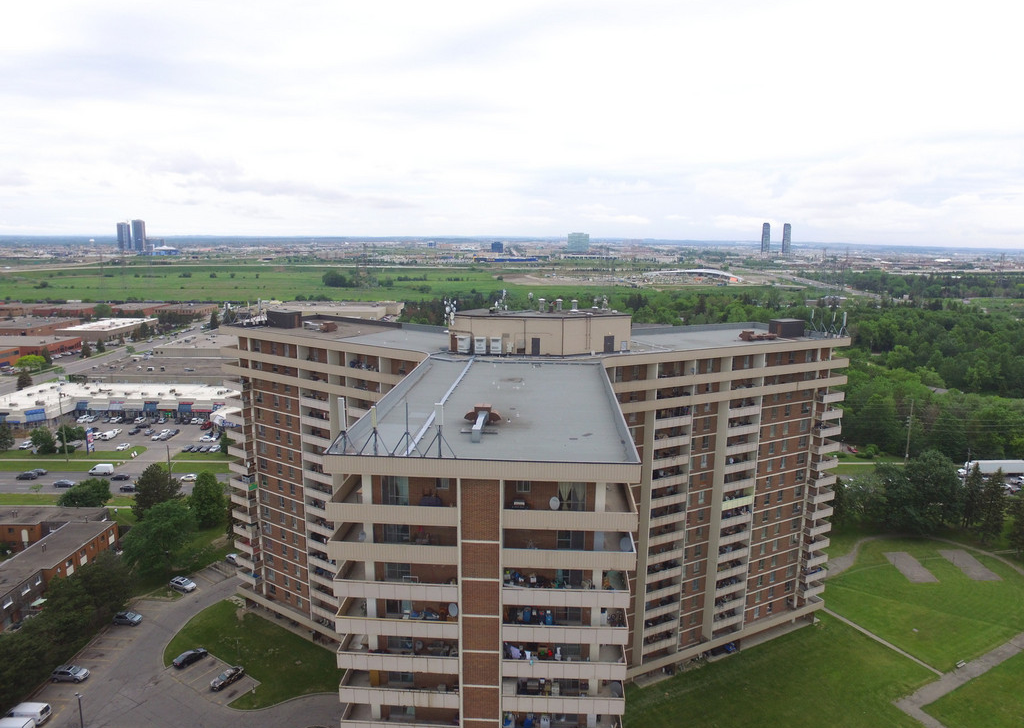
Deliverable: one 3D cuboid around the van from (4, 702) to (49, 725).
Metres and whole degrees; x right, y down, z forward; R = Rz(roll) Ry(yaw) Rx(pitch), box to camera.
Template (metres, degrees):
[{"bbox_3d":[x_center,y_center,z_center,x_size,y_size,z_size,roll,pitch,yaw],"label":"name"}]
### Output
[{"bbox_3d":[-65.191,46.996,79.664,5.300,2.050,1.980,1,12,2],"label":"van"}]

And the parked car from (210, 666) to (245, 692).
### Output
[{"bbox_3d":[-41.783,46.128,86.955,1.830,1.470,4.750,9,14,34],"label":"parked car"}]

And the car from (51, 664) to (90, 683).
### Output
[{"bbox_3d":[-62.029,43.478,83.173,4.600,1.730,1.850,1,12,1],"label":"car"}]

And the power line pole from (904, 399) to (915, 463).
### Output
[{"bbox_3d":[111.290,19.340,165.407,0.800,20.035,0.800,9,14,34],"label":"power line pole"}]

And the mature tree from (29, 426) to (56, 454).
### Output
[{"bbox_3d":[-140.290,22.724,176.737,7.000,8.460,7.000,1,12,0],"label":"mature tree"}]

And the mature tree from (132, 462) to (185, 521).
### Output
[{"bbox_3d":[-79.150,29.276,132.609,9.500,14.990,9.500,1,12,0],"label":"mature tree"}]

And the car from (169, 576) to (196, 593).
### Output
[{"bbox_3d":[-58.441,39.062,104.928,4.650,1.680,1.850,6,13,25],"label":"car"}]

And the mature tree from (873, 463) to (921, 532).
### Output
[{"bbox_3d":[87.016,30.295,133.825,10.000,16.480,10.000,1,12,0],"label":"mature tree"}]

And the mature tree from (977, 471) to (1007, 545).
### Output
[{"bbox_3d":[100.006,29.623,123.412,5.000,16.580,5.000,11,15,40],"label":"mature tree"}]

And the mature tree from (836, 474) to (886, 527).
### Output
[{"bbox_3d":[76.885,30.115,130.281,9.000,12.275,9.000,8,14,32],"label":"mature tree"}]

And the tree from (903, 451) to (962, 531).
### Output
[{"bbox_3d":[92.277,27.516,129.401,10.500,18.100,10.500,9,15,36],"label":"tree"}]

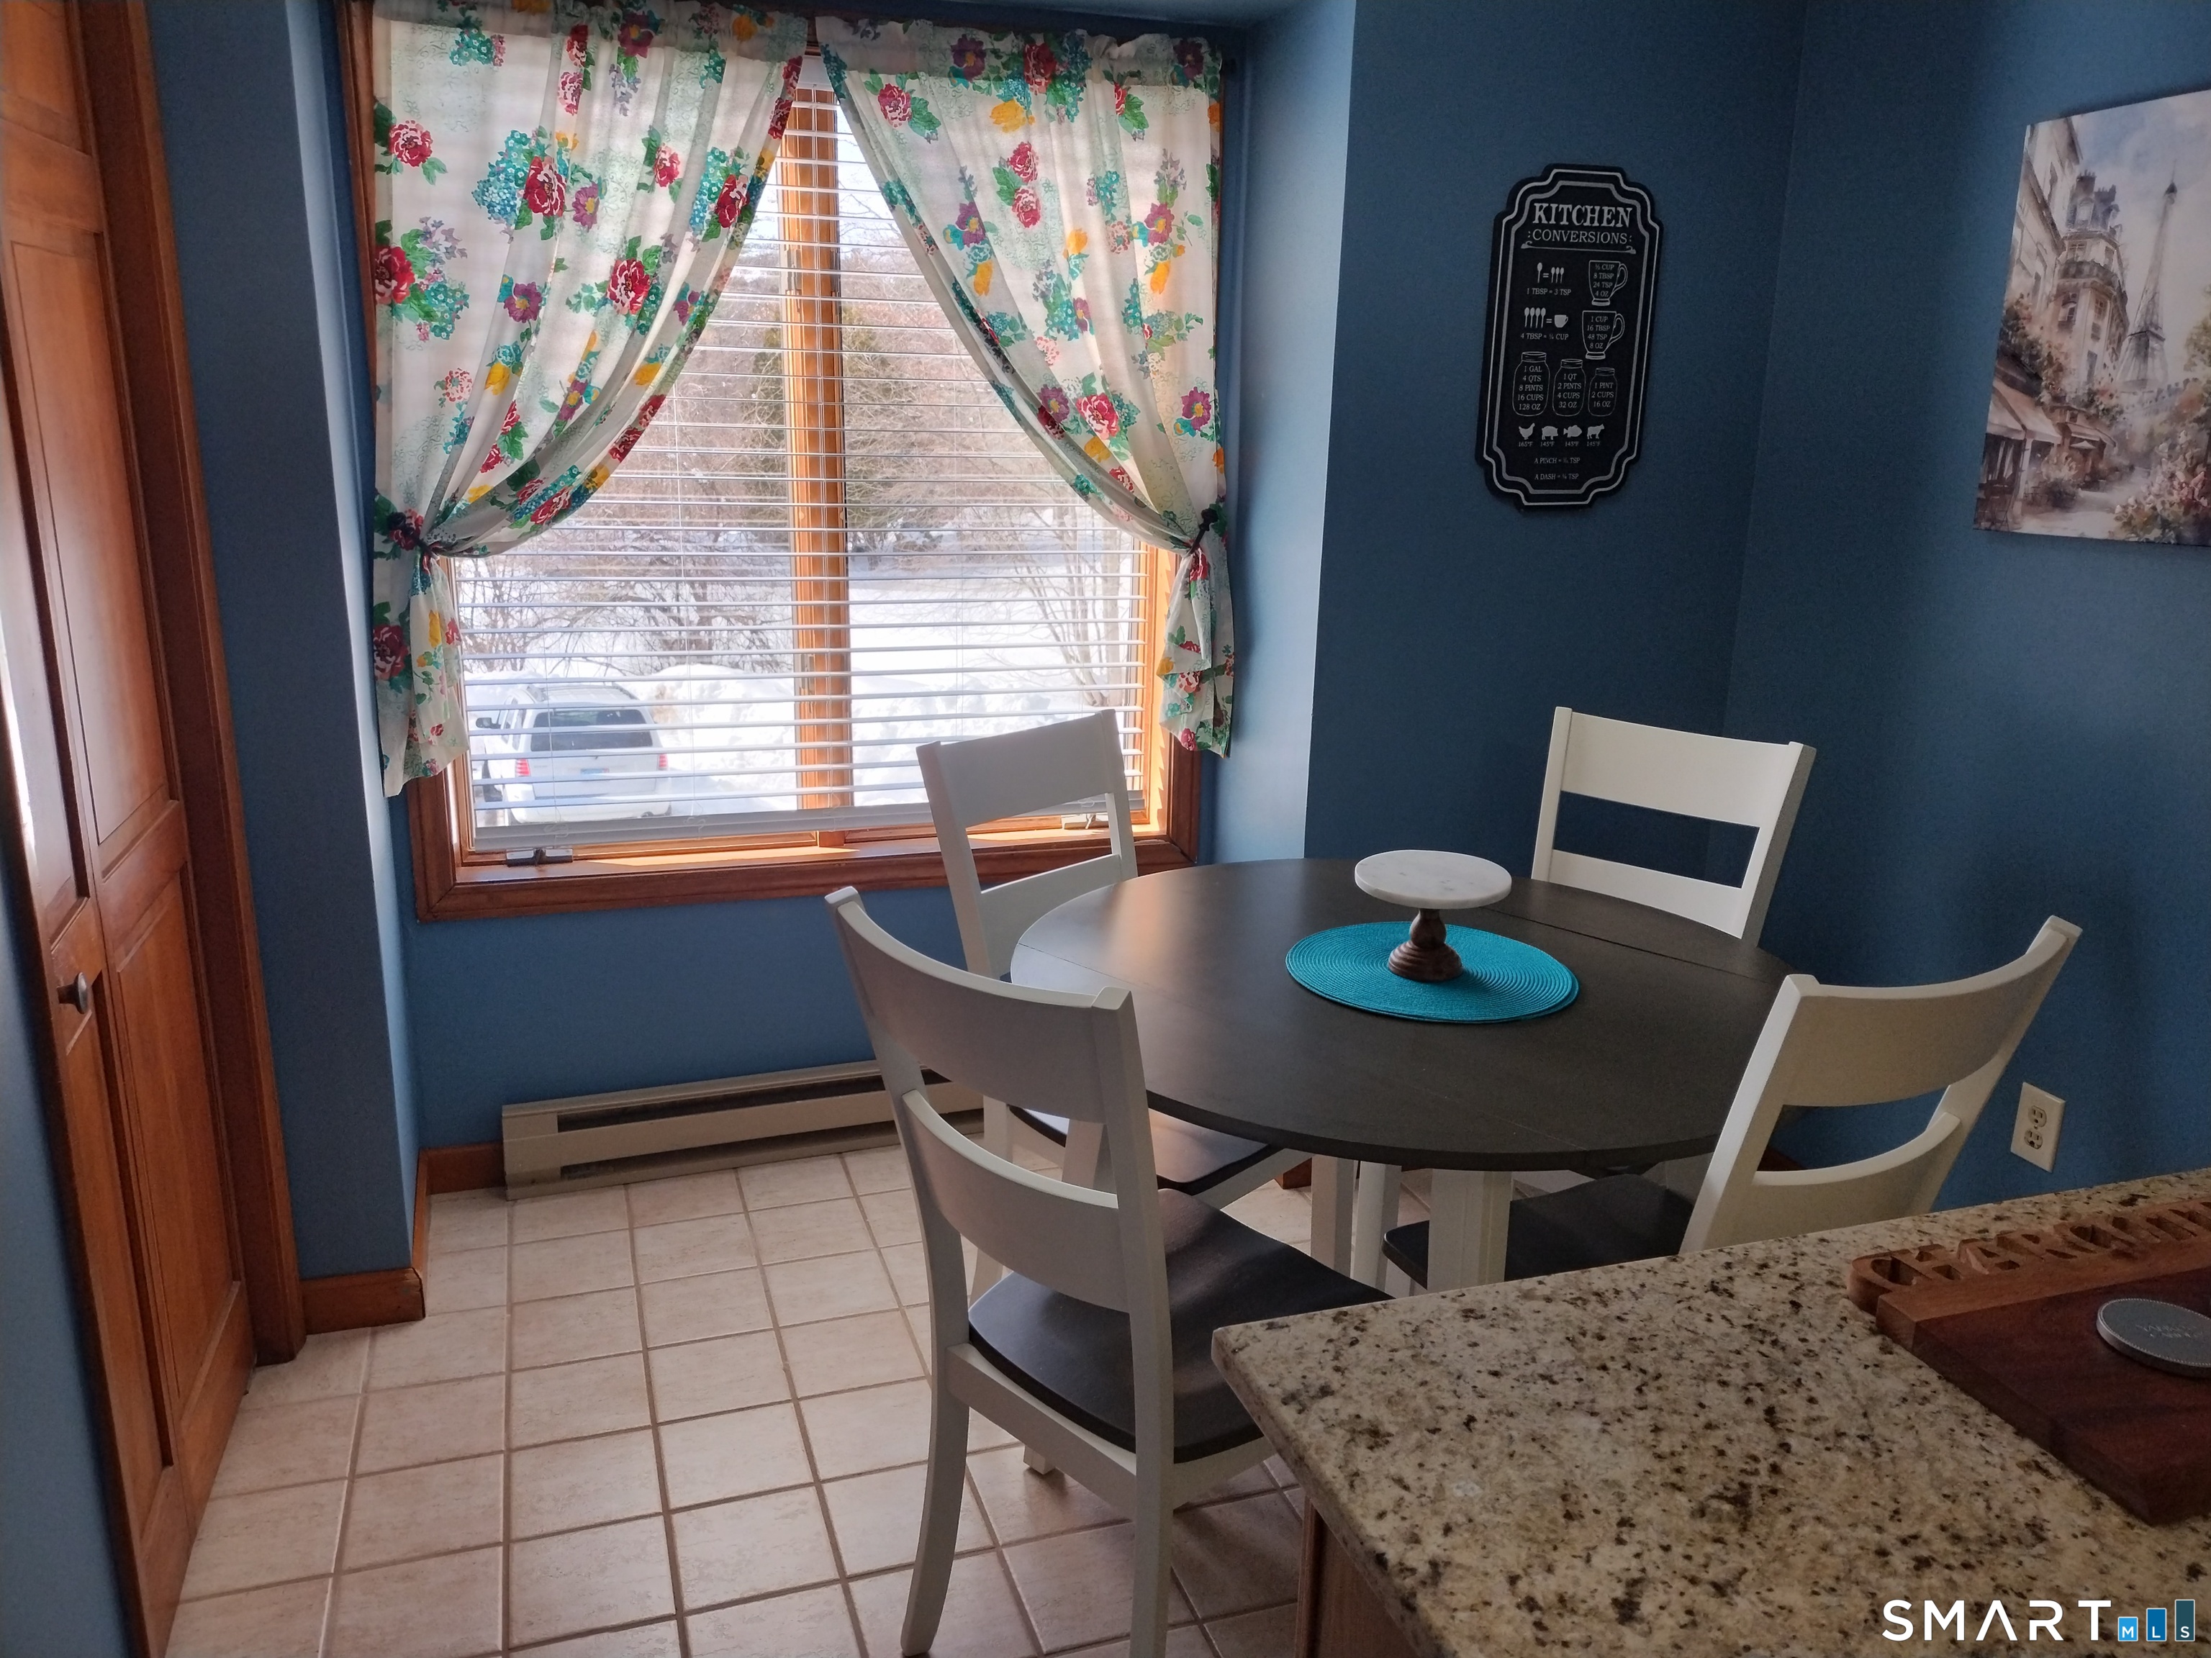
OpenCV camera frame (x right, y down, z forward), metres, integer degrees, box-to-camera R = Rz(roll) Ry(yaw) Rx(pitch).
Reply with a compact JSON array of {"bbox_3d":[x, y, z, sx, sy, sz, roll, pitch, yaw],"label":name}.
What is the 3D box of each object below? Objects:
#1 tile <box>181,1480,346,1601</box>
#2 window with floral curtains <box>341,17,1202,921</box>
[{"bbox_3d":[-1.108,0.944,2.109,0.190,0.009,0.197,-4,15,-19],"label":"tile"},{"bbox_3d":[-0.523,-0.658,3.012,1.552,1.621,0.070,-4,15,-19],"label":"window with floral curtains"}]

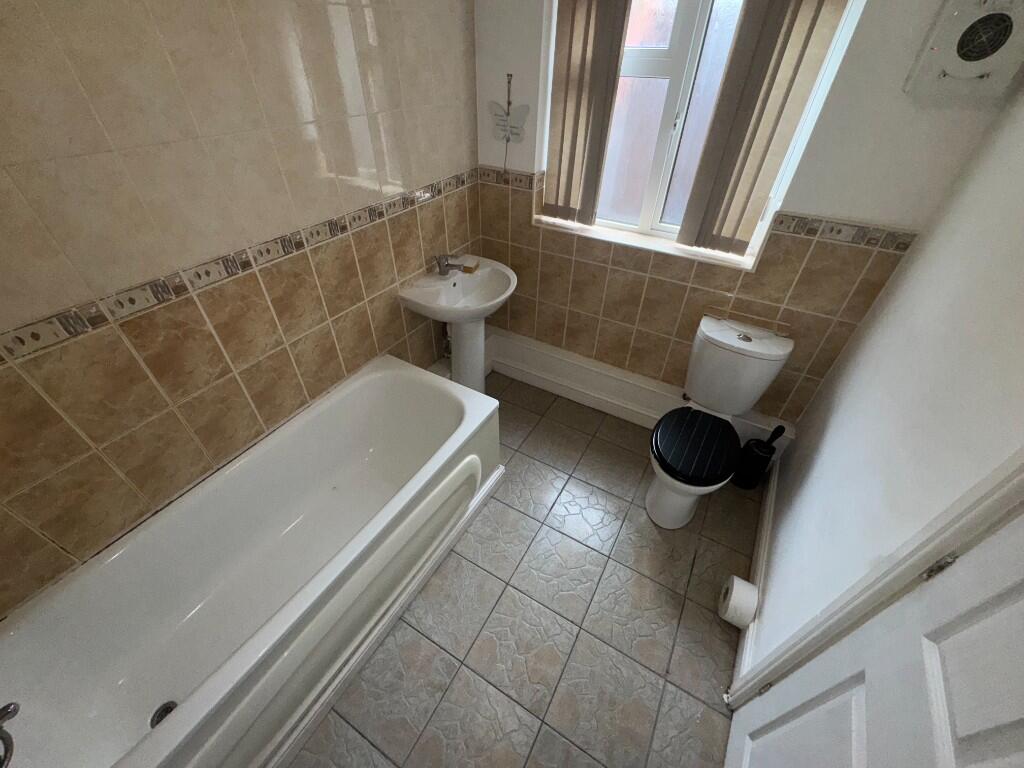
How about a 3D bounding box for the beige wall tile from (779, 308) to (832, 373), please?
[{"bbox_3d":[1.307,-0.195,1.915,0.200,0.303,0.010,21,43,23],"label":"beige wall tile"}]

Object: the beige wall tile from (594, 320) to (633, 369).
[{"bbox_3d":[0.599,-0.232,2.417,0.200,0.286,0.010,21,43,23],"label":"beige wall tile"}]

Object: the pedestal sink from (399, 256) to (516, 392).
[{"bbox_3d":[-0.218,-0.222,2.353,0.456,0.877,0.581,21,44,23],"label":"pedestal sink"}]

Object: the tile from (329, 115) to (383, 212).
[{"bbox_3d":[-0.596,-0.827,1.566,0.010,0.300,0.200,21,43,23],"label":"tile"}]

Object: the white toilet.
[{"bbox_3d":[0.880,0.222,1.893,0.400,0.788,0.699,21,43,23],"label":"white toilet"}]

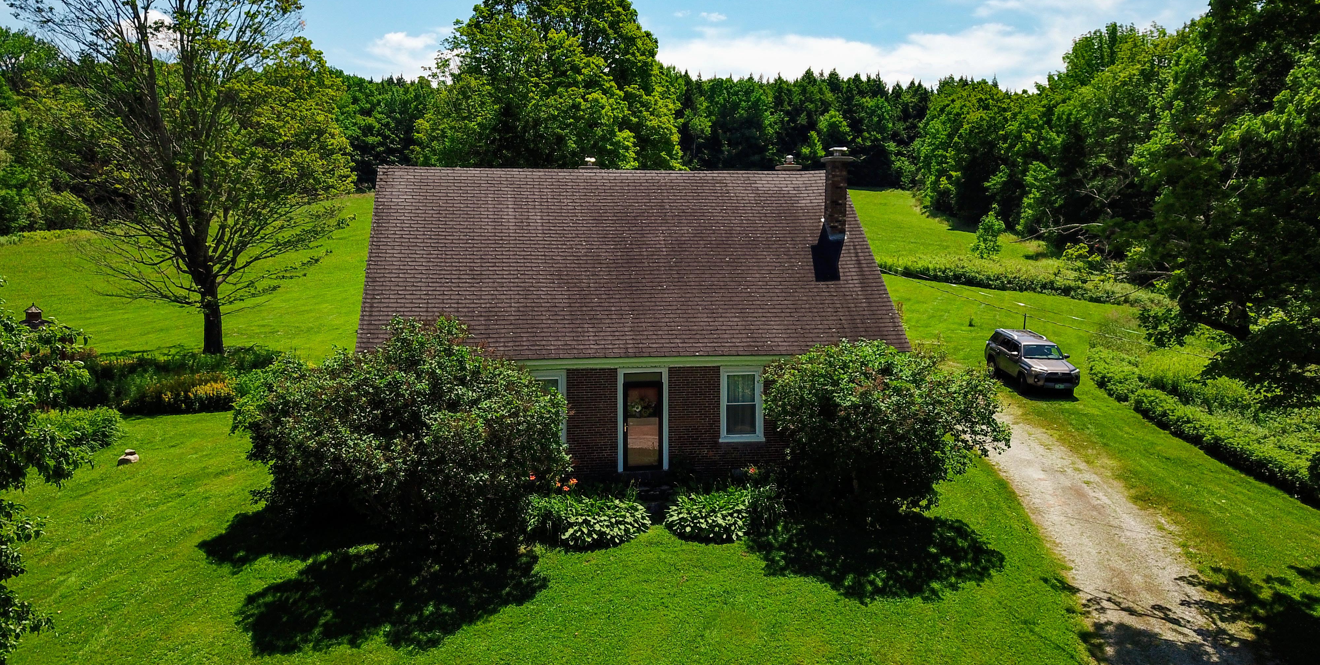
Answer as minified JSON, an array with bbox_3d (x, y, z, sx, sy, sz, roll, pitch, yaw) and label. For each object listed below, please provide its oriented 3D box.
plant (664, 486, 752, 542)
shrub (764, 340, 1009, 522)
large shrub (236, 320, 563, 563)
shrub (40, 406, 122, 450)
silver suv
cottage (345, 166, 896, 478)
[{"bbox_3d":[0.985,3.682,20.367,1.720,0.650,1.600,0,8,0],"label":"plant"},{"bbox_3d":[4.734,2.112,20.735,4.800,3.700,4.200,0,8,0],"label":"shrub"},{"bbox_3d":[-4.841,1.979,18.804,5.900,4.400,5.200,0,8,0],"label":"large shrub"},{"bbox_3d":[-15.748,2.415,26.869,2.200,1.000,1.800,0,8,0],"label":"shrub"},{"bbox_3d":[13.700,1.100,36.400,1.930,1.800,4.820,1,9,-3],"label":"silver suv"},{"bbox_3d":[-1.127,-0.809,26.235,12.100,7.770,10.100,-1,9,-9],"label":"cottage"}]

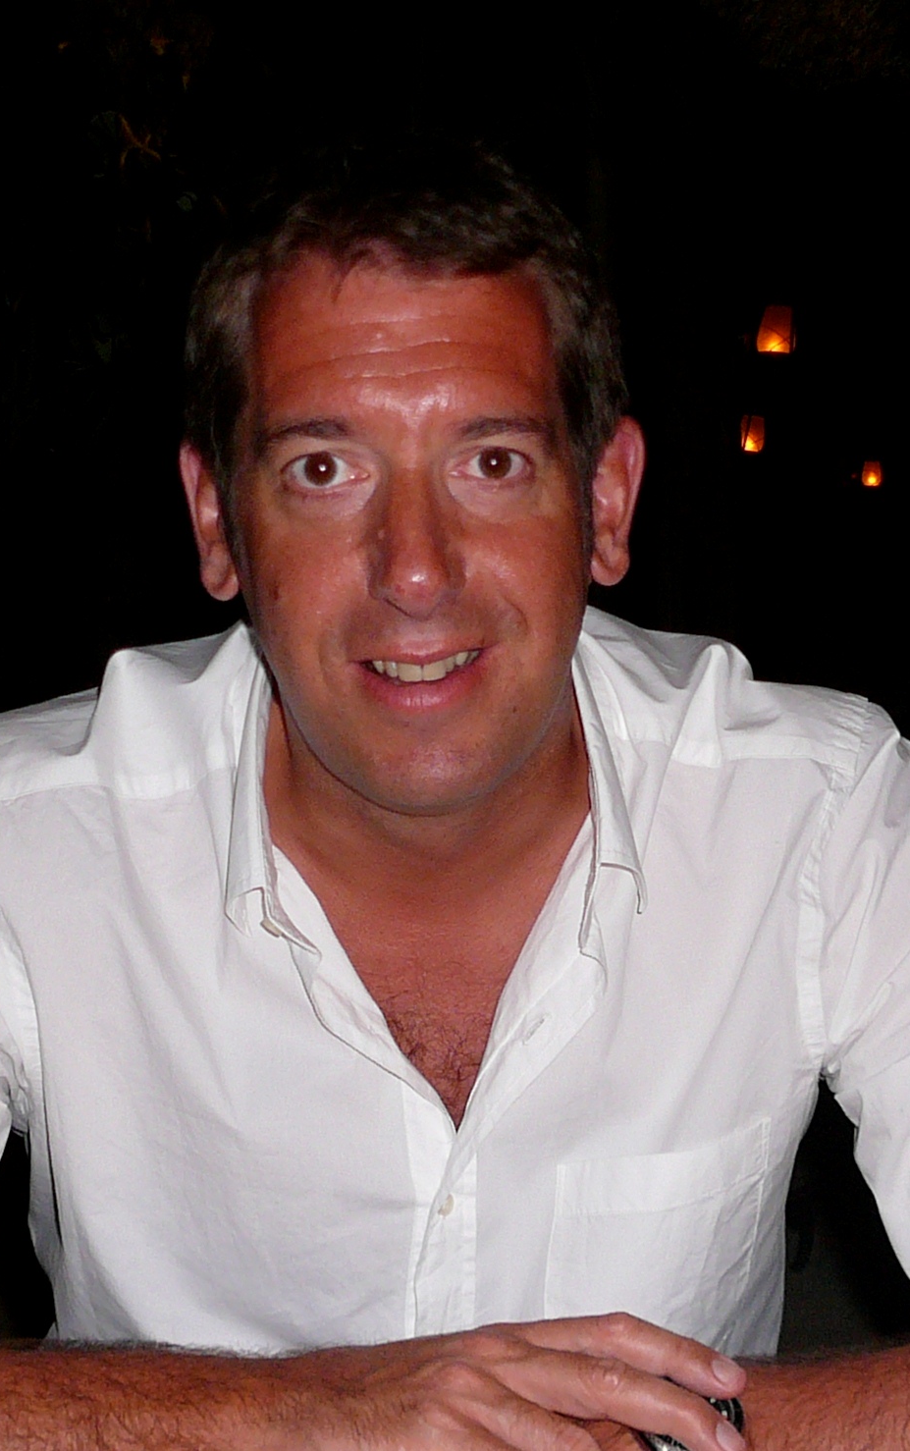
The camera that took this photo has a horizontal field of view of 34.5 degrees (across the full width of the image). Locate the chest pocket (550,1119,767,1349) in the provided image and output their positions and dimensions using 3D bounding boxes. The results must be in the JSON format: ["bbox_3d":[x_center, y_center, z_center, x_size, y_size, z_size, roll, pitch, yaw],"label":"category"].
[{"bbox_3d":[0.104,0.278,0.765,0.117,0.130,0.026,3,9,-24],"label":"chest pocket"}]

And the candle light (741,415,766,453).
[{"bbox_3d":[0.996,-0.973,4.900,0.083,0.125,0.083,0,8,0],"label":"candle light"}]

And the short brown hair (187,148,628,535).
[{"bbox_3d":[-0.022,-0.165,0.640,0.187,0.190,0.210,0,10,-2],"label":"short brown hair"}]

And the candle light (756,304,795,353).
[{"bbox_3d":[0.830,-1.028,3.800,0.095,0.123,0.095,0,8,0],"label":"candle light"}]

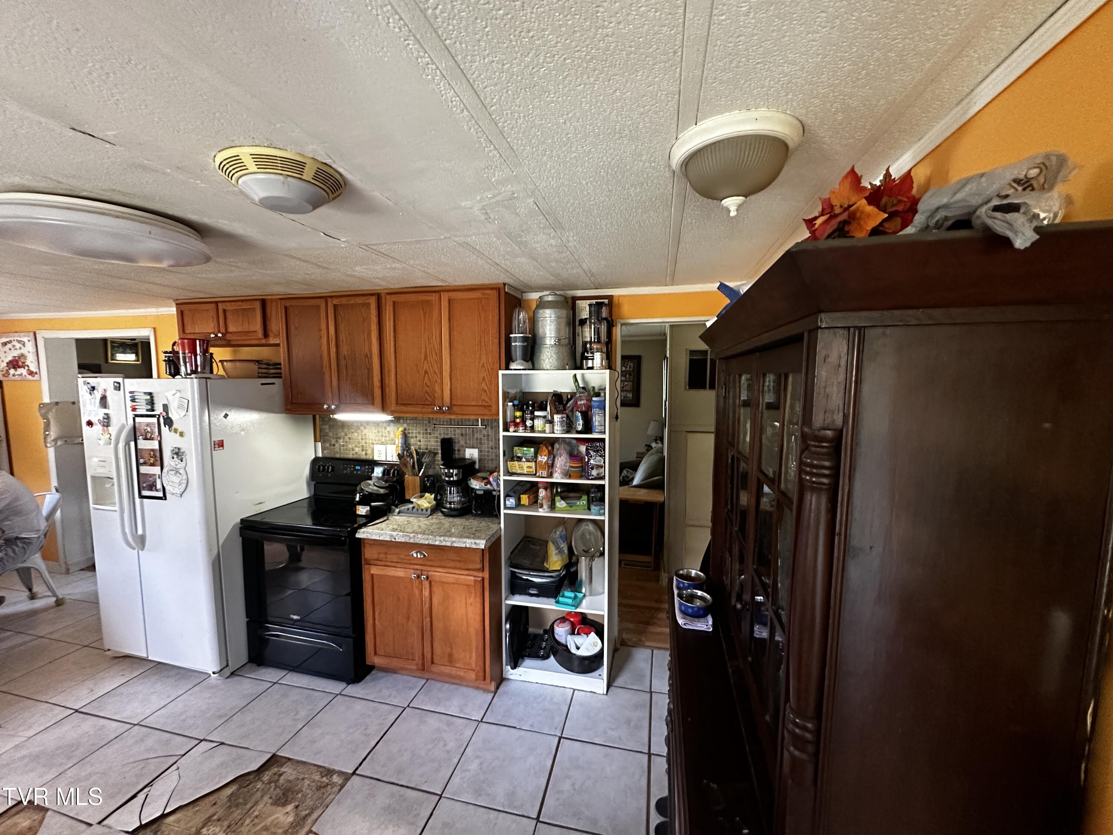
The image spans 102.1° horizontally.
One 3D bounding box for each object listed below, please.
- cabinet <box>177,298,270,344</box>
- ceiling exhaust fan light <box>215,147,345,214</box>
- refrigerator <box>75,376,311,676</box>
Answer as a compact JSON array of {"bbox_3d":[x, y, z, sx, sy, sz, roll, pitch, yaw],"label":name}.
[{"bbox_3d":[-2.192,-0.664,3.190,0.820,0.315,0.330,1,5,13],"label":"cabinet"},{"bbox_3d":[-0.755,-0.634,1.255,0.308,0.084,0.308,1,5,13],"label":"ceiling exhaust fan light"},{"bbox_3d":[-2.310,0.624,3.050,0.882,1.784,0.855,1,5,13],"label":"refrigerator"}]

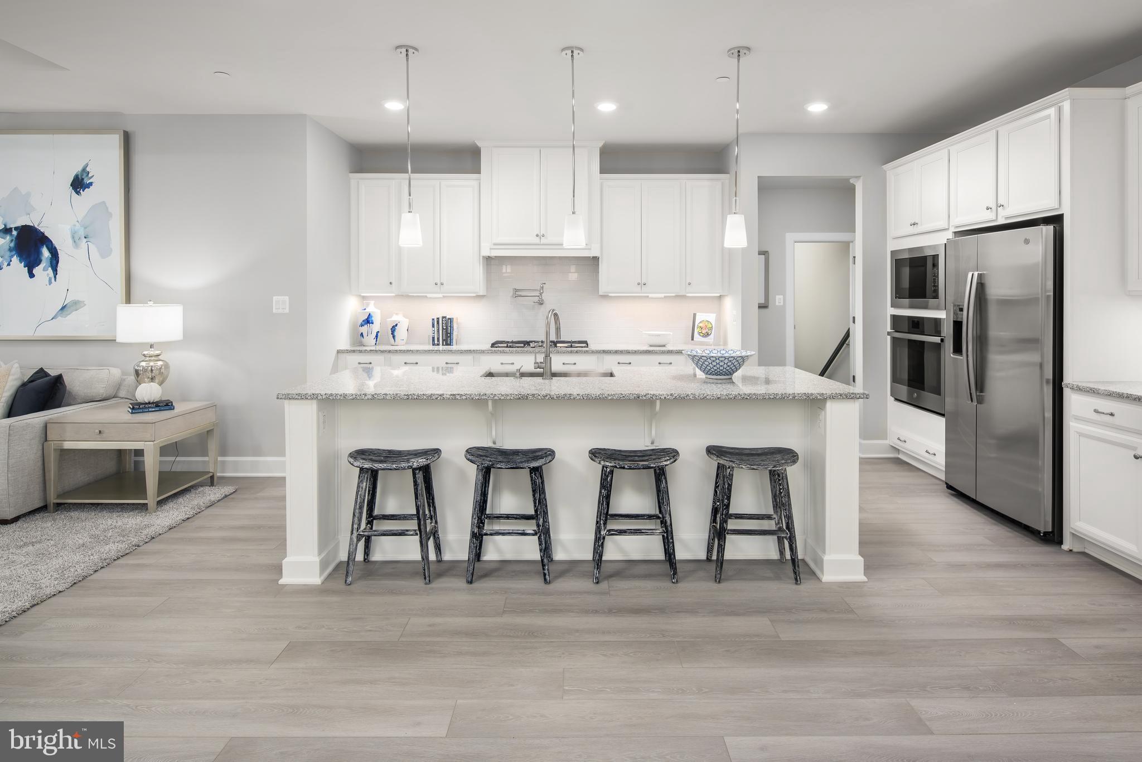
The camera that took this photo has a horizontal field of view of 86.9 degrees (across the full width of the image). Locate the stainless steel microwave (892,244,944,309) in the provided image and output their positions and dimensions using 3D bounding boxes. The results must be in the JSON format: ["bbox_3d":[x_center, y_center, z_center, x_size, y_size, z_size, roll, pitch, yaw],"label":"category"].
[{"bbox_3d":[2.893,-0.801,4.700,0.440,0.475,0.755,0,5,1],"label":"stainless steel microwave"}]

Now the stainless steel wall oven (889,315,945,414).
[{"bbox_3d":[2.919,-0.151,4.702,0.576,0.717,0.757,0,5,0],"label":"stainless steel wall oven"}]

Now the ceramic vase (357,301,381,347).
[{"bbox_3d":[-1.830,-0.522,5.470,0.206,0.400,0.206,0,5,1],"label":"ceramic vase"}]

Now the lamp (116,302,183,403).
[{"bbox_3d":[-2.954,-0.178,4.191,0.389,0.765,0.389,0,5,0],"label":"lamp"}]

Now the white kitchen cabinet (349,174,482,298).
[{"bbox_3d":[-1.360,-1.327,5.550,1.200,1.080,0.340,0,5,1],"label":"white kitchen cabinet"}]

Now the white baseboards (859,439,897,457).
[{"bbox_3d":[2.608,0.572,5.100,0.330,0.150,0.030,0,5,1],"label":"white baseboards"}]

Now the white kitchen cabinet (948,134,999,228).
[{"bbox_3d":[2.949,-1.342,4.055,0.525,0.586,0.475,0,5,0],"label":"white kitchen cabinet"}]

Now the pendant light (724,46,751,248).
[{"bbox_3d":[0.939,-1.302,3.404,0.133,1.111,0.133,0,5,0],"label":"pendant light"}]

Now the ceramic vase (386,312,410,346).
[{"bbox_3d":[-1.569,-0.473,5.470,0.200,0.300,0.200,0,5,1],"label":"ceramic vase"}]

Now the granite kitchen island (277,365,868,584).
[{"bbox_3d":[0.012,0.447,3.439,2.871,0.923,1.040,0,5,0],"label":"granite kitchen island"}]

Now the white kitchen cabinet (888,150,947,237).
[{"bbox_3d":[2.993,-1.446,4.720,0.580,0.620,0.830,0,5,1],"label":"white kitchen cabinet"}]

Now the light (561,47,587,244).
[{"bbox_3d":[0.012,-1.290,3.360,0.127,1.100,0.127,0,5,1],"label":"light"}]

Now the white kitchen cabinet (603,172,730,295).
[{"bbox_3d":[0.830,-1.327,5.550,1.145,1.080,0.340,0,5,1],"label":"white kitchen cabinet"}]

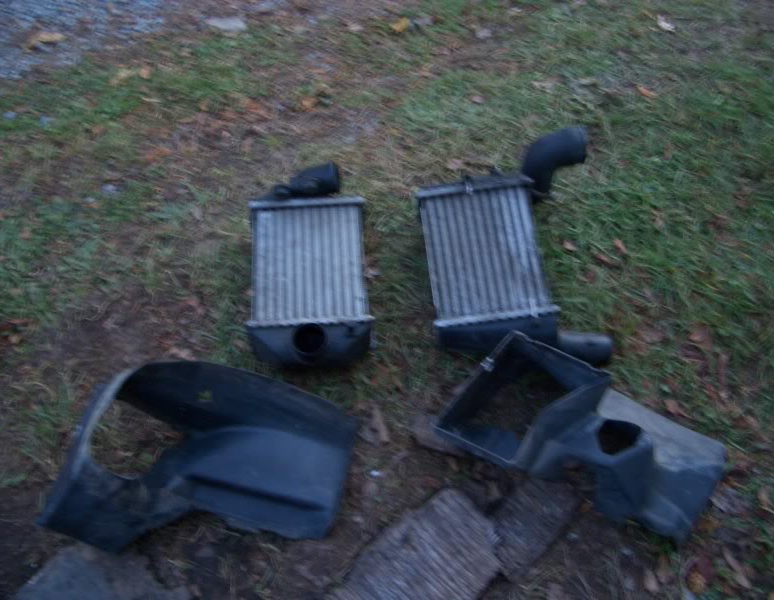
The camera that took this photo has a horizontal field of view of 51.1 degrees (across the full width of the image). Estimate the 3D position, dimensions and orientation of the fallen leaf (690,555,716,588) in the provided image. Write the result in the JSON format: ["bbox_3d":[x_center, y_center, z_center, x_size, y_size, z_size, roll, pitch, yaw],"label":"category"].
[{"bbox_3d":[0.469,0.404,1.203,0.032,0.015,0.050,19,62,12],"label":"fallen leaf"}]

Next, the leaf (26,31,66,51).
[{"bbox_3d":[-0.728,-0.549,1.726,0.082,0.012,0.030,-23,64,-12],"label":"leaf"}]

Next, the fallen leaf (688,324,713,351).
[{"bbox_3d":[0.541,0.065,1.397,0.032,0.015,0.042,27,64,16],"label":"fallen leaf"}]

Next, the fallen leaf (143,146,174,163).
[{"bbox_3d":[-0.447,-0.283,1.581,0.058,0.012,0.024,-25,64,-13],"label":"fallen leaf"}]

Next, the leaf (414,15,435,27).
[{"bbox_3d":[0.081,-0.607,1.757,0.048,0.012,0.028,0,61,0],"label":"leaf"}]

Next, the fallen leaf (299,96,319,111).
[{"bbox_3d":[-0.158,-0.399,1.644,0.041,0.012,0.028,0,61,0],"label":"fallen leaf"}]

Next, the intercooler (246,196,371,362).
[{"bbox_3d":[-0.134,-0.043,1.418,0.213,0.078,0.336,-3,62,-2],"label":"intercooler"}]

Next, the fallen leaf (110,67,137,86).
[{"bbox_3d":[-0.549,-0.463,1.679,0.060,0.012,0.024,-40,69,-19],"label":"fallen leaf"}]

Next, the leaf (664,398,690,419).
[{"bbox_3d":[0.476,0.177,1.331,0.042,0.012,0.021,38,68,18],"label":"leaf"}]

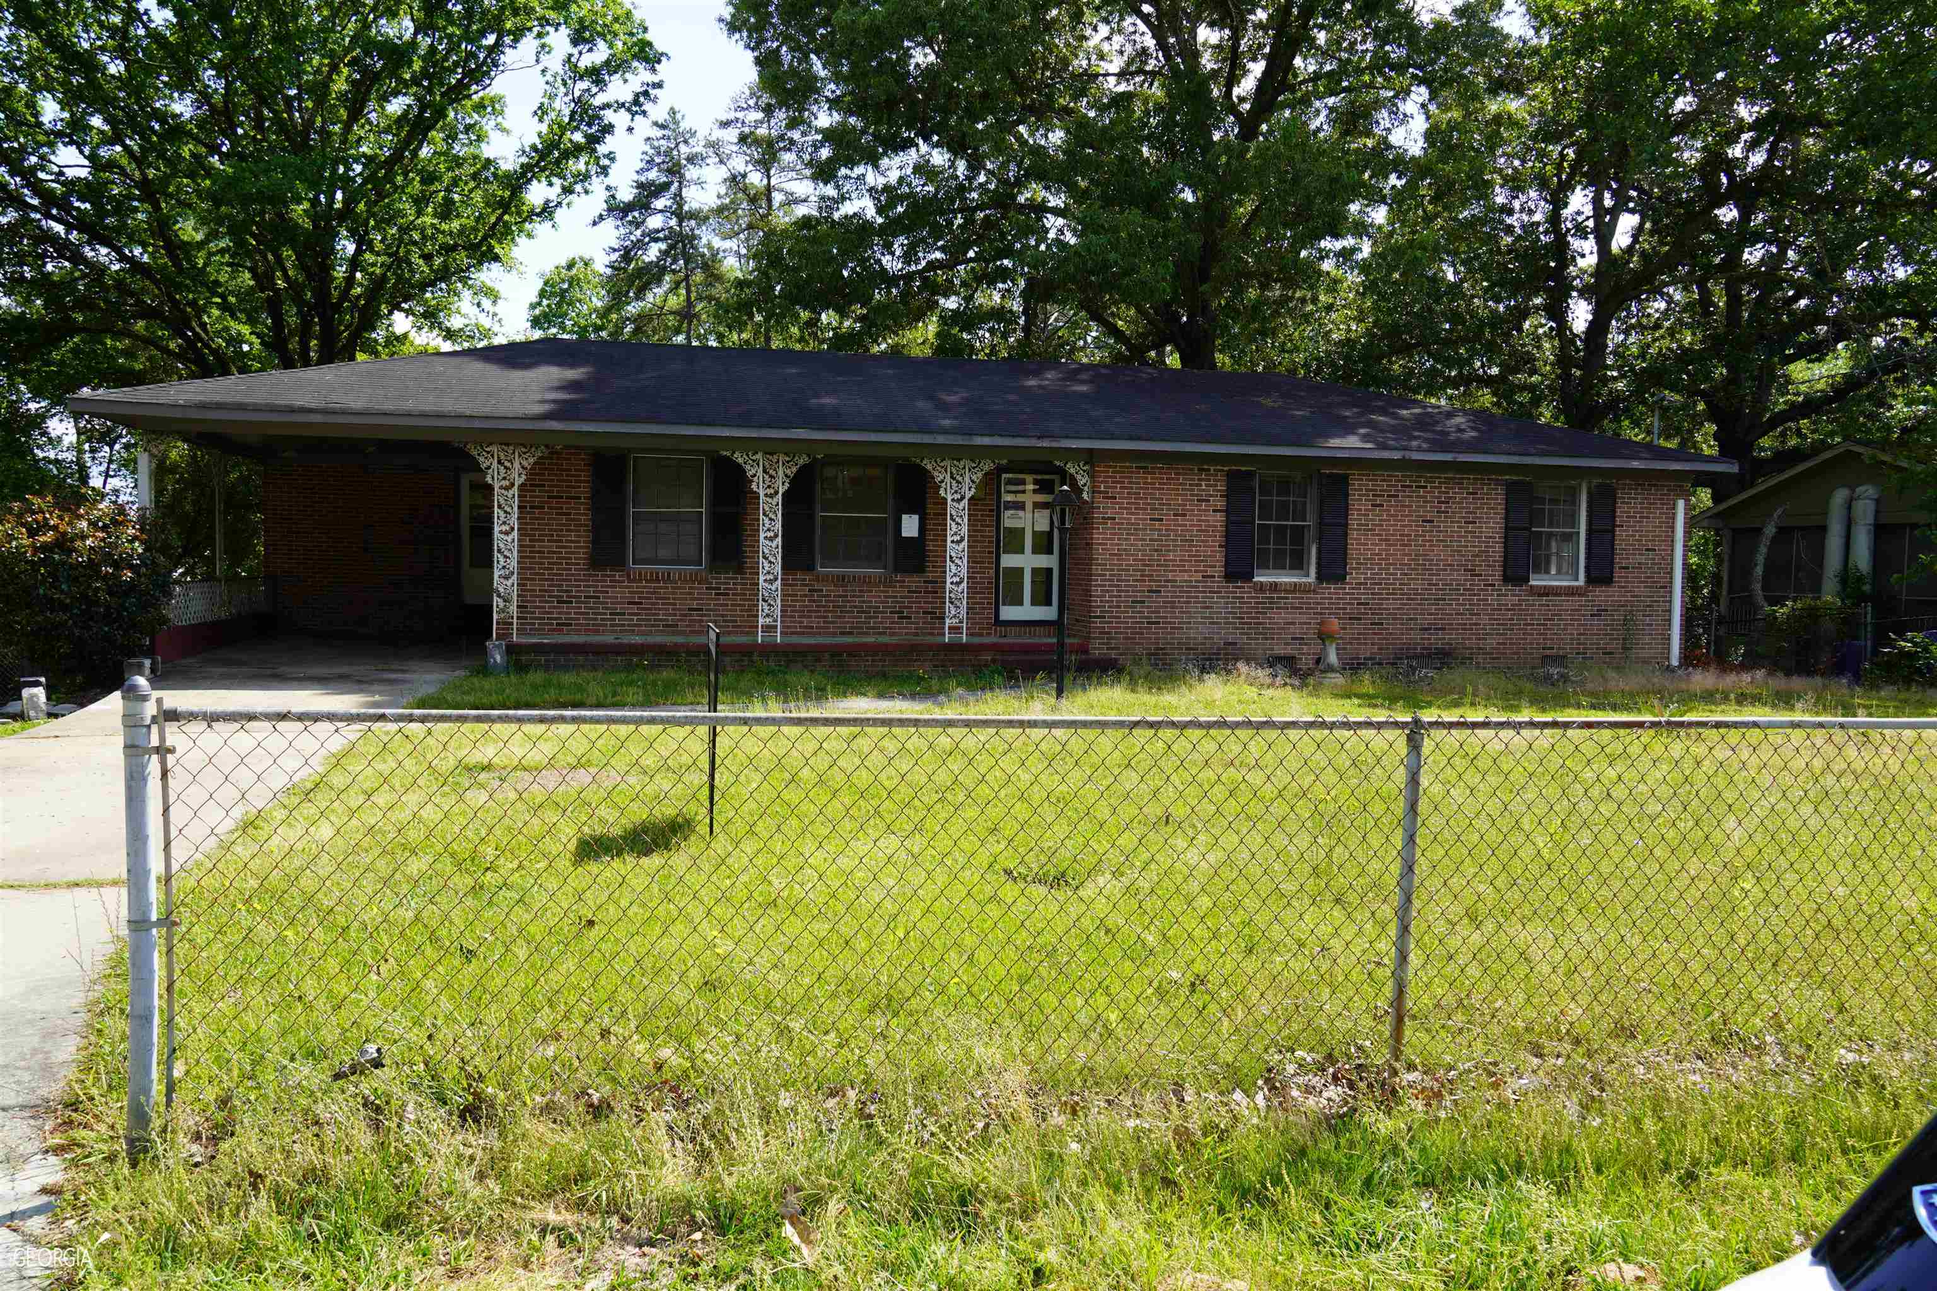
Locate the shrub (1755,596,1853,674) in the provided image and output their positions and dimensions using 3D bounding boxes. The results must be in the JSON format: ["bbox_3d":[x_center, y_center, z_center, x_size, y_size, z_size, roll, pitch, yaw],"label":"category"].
[{"bbox_3d":[12.636,-0.131,21.973,1.380,1.203,1.200,2,3,30],"label":"shrub"}]

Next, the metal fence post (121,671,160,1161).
[{"bbox_3d":[-2.163,0.712,3.791,0.077,1.277,0.077,0,3,-10],"label":"metal fence post"}]

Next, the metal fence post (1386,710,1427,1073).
[{"bbox_3d":[1.323,0.749,4.405,0.050,1.090,0.050,2,3,-10],"label":"metal fence post"}]

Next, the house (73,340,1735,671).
[{"bbox_3d":[-0.444,-2.202,22.789,21.367,4.638,9.500,0,3,-15],"label":"house"}]

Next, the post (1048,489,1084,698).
[{"bbox_3d":[0.951,-0.520,14.551,0.280,2.168,0.280,1,3,-15],"label":"post"}]

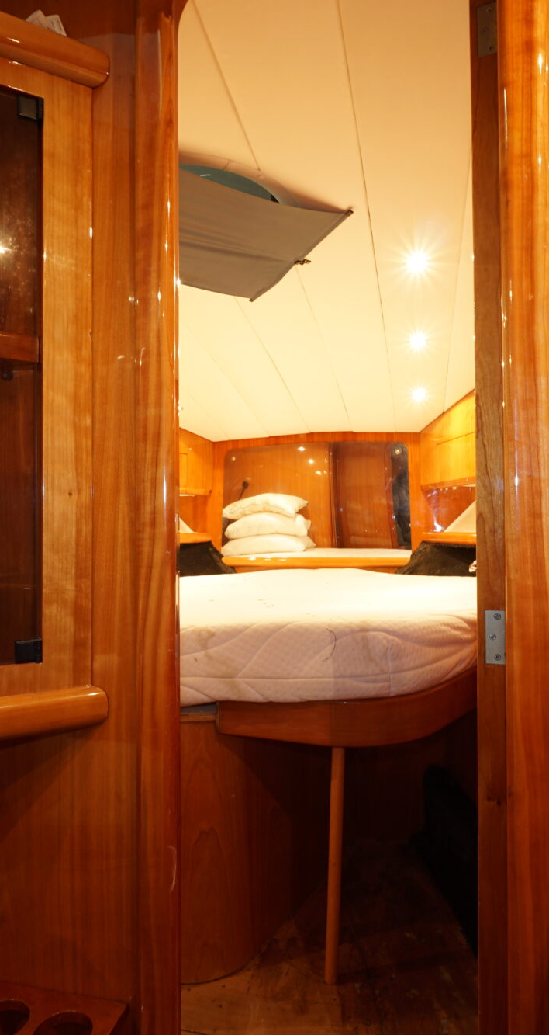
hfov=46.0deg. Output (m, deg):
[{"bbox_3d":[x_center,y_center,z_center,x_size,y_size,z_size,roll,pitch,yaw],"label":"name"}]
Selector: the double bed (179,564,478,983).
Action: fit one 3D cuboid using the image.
[{"bbox_3d":[0.015,0.675,2.450,1.550,0.860,1.970,-1,-1,13],"label":"double bed"}]

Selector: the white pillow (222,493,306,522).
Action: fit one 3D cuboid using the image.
[{"bbox_3d":[-0.050,-0.062,3.650,0.460,0.130,0.380,-1,-1,13],"label":"white pillow"}]

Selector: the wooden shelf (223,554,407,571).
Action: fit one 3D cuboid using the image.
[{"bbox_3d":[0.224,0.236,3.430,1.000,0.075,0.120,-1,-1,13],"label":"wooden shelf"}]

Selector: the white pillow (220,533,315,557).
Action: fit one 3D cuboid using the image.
[{"bbox_3d":[-0.034,0.154,3.650,0.470,0.125,0.380,-1,-1,13],"label":"white pillow"}]

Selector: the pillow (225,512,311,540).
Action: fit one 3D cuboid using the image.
[{"bbox_3d":[-0.038,0.048,3.650,0.460,0.130,0.380,-1,-1,13],"label":"pillow"}]

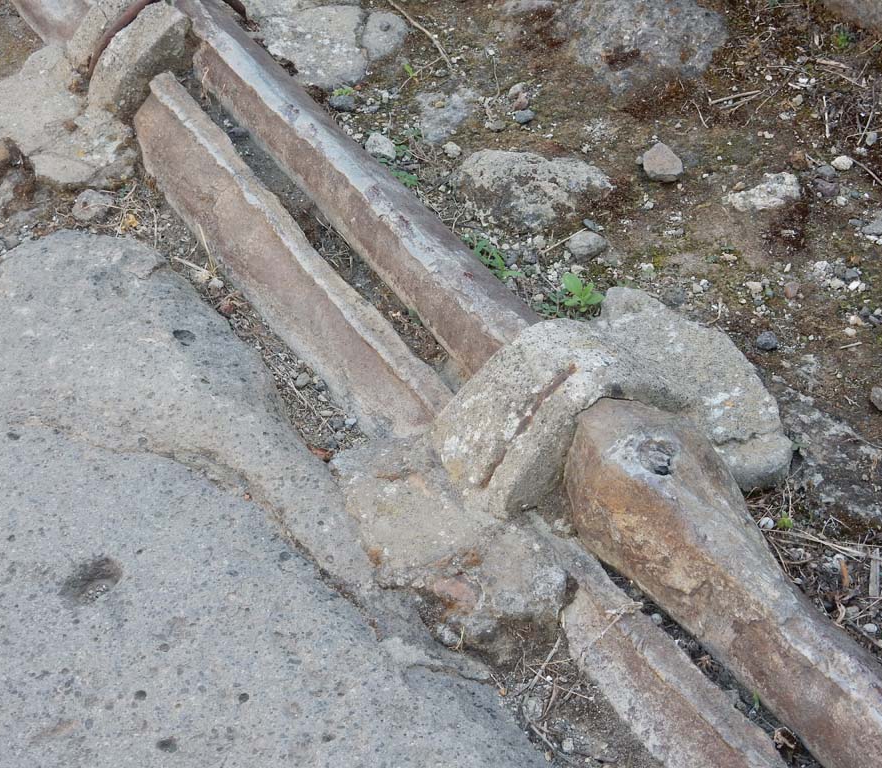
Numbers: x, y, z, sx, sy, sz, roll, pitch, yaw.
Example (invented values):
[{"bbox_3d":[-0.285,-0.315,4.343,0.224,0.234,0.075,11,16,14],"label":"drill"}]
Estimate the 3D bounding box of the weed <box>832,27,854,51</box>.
[{"bbox_3d":[0.605,-0.521,3.165,0.034,0.023,0.031,0,38,0],"label":"weed"}]

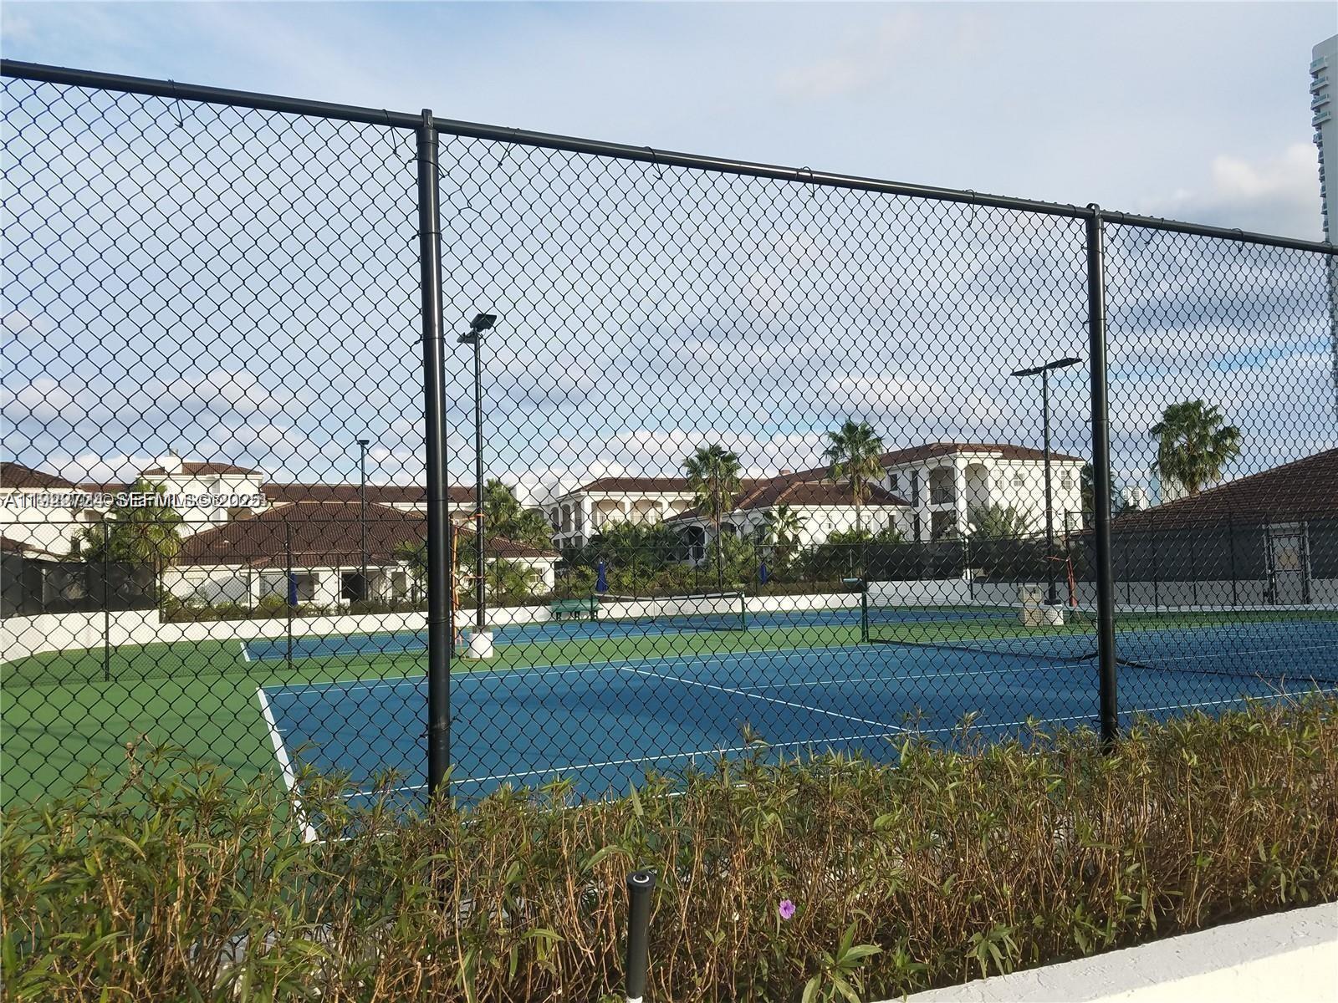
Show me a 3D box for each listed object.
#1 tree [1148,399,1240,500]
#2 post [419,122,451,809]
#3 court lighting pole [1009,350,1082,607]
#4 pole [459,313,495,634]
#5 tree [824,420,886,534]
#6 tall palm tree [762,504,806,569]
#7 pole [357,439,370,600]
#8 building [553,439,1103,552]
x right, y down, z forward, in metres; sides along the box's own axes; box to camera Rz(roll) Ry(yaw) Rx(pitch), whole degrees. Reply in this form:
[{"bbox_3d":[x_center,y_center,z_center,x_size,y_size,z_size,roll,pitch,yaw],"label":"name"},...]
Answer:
[{"bbox_3d":[25.256,-0.351,47.831,4.400,8.900,4.400,0,-5,-23],"label":"tree"},{"bbox_3d":[-0.794,0.167,3.428,0.080,3.060,0.080,0,-5,-23],"label":"post"},{"bbox_3d":[10.390,-0.505,27.396,0.420,6.650,2.250,0,-5,-23],"label":"court lighting pole"},{"bbox_3d":[-4.016,-0.531,21.196,0.420,6.550,2.000,0,-5,-23],"label":"pole"},{"bbox_3d":[9.081,0.313,48.437,3.000,8.400,3.000,0,-5,-23],"label":"tree"},{"bbox_3d":[5.370,2.270,46.957,2.000,4.300,2.000,0,-5,-23],"label":"tall palm tree"},{"bbox_3d":[-11.594,0.956,38.179,0.420,6.650,1.800,0,-5,-23],"label":"pole"},{"bbox_3d":[9.911,2.723,94.051,35.000,11.600,38.000,0,-5,-23],"label":"building"}]

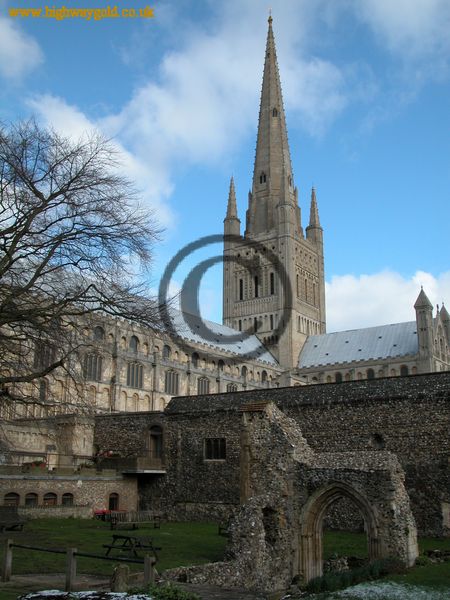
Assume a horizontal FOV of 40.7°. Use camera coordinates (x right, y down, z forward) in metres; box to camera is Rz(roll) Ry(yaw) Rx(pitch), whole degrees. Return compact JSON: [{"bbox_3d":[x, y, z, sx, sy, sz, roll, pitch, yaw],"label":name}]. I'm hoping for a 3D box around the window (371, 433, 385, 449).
[{"bbox_3d":[7.732,7.097,30.640,0.750,0.820,0.400,-11,-20,33],"label":"window"}]

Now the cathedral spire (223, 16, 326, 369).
[{"bbox_3d":[9.080,-22.345,115.986,13.600,77.500,13.600,-11,-21,34],"label":"cathedral spire"}]

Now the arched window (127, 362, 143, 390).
[{"bbox_3d":[-8.962,7.434,59.914,0.400,2.510,2.250,-11,-20,34],"label":"arched window"}]

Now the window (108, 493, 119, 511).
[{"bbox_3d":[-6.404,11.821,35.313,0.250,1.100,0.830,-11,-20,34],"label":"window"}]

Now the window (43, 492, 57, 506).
[{"bbox_3d":[-9.349,10.520,31.974,0.300,0.750,0.900,-11,-20,33],"label":"window"}]

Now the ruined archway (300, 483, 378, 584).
[{"bbox_3d":[2.925,5.713,14.950,2.150,2.350,0.700,-11,-20,33],"label":"ruined archway"}]

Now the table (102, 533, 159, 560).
[{"bbox_3d":[-3.172,8.491,20.768,1.400,0.745,1.650,12,-20,-35],"label":"table"}]

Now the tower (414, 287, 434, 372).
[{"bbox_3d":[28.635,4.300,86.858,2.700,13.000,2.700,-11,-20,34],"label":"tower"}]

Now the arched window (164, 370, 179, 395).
[{"bbox_3d":[-5.796,8.867,65.212,0.350,2.620,2.350,-11,-20,33],"label":"arched window"}]

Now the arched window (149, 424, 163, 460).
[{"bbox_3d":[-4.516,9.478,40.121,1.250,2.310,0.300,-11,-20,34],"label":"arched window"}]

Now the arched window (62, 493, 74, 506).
[{"bbox_3d":[-8.414,10.814,32.691,0.250,0.770,0.830,-11,-20,34],"label":"arched window"}]

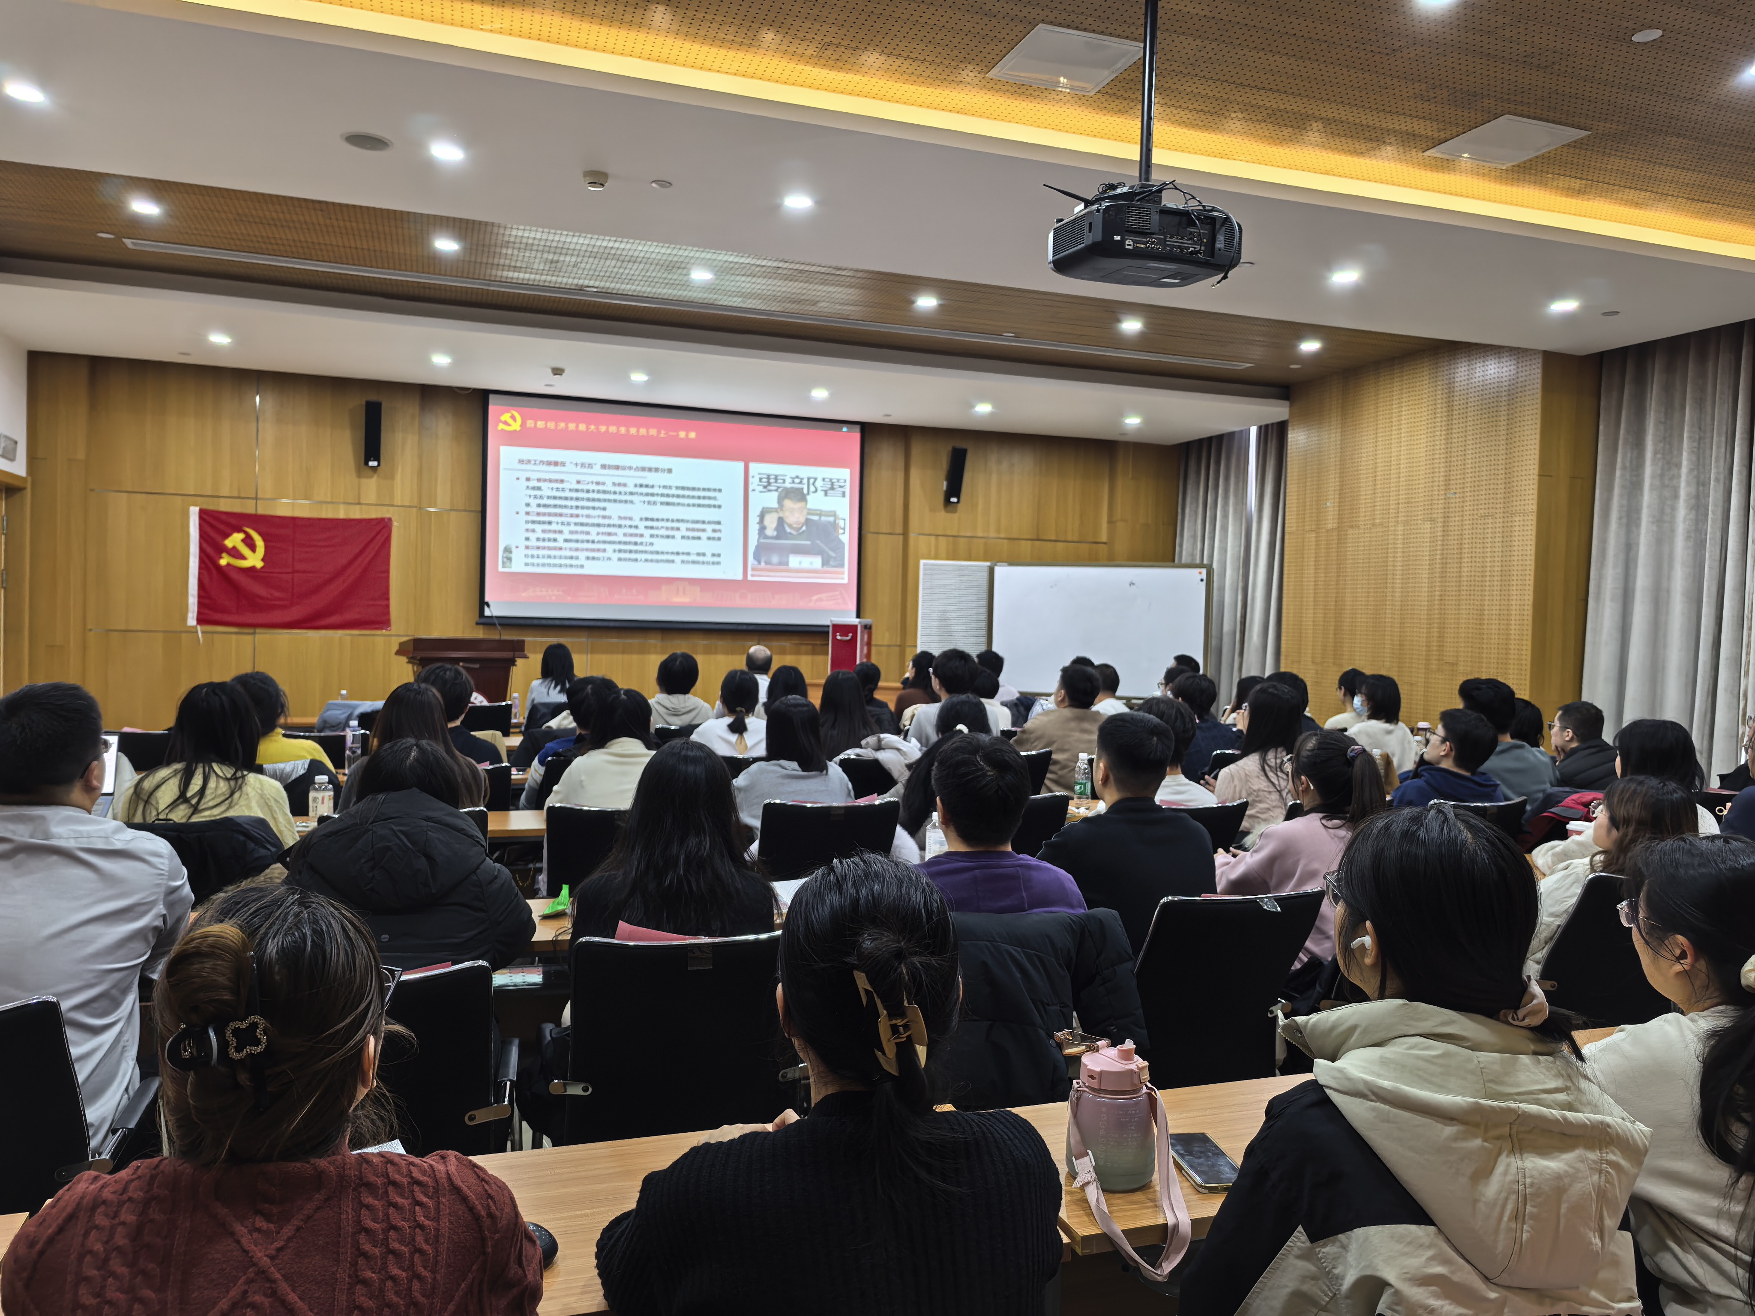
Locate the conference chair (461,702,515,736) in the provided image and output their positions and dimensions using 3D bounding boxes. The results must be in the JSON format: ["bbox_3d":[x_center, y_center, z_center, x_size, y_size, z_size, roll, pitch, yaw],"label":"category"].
[{"bbox_3d":[-2.489,0.715,7.357,0.570,0.920,0.610,1,2,-21],"label":"conference chair"}]

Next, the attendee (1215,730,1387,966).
[{"bbox_3d":[0.998,0.803,3.252,0.480,1.239,0.740,1,2,-26],"label":"attendee"}]

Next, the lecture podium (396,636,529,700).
[{"bbox_3d":[-3.126,0.469,9.211,0.880,1.205,0.500,0,2,-35],"label":"lecture podium"}]

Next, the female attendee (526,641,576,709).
[{"bbox_3d":[-2.059,0.529,7.688,0.460,1.290,0.750,1,2,-19],"label":"female attendee"}]

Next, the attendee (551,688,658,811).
[{"bbox_3d":[-0.915,0.730,4.263,0.470,1.260,0.720,1,2,-19],"label":"attendee"}]

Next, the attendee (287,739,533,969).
[{"bbox_3d":[-0.996,0.791,2.613,0.530,1.240,0.760,1,2,-21],"label":"attendee"}]

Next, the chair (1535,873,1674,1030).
[{"bbox_3d":[1.946,0.998,3.320,0.570,0.920,0.610,1,2,-7],"label":"chair"}]

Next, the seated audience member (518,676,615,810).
[{"bbox_3d":[-1.250,0.680,5.184,0.520,1.228,0.780,1,2,-19],"label":"seated audience member"}]

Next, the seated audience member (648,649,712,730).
[{"bbox_3d":[-1.181,0.617,7.018,0.460,1.290,0.700,1,2,-21],"label":"seated audience member"}]

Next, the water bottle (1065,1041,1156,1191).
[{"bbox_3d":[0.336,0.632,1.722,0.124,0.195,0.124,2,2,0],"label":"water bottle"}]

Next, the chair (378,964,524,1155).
[{"bbox_3d":[-0.989,0.958,2.207,0.570,0.920,0.610,1,2,-25],"label":"chair"}]

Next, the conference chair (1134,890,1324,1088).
[{"bbox_3d":[0.776,0.997,3.151,0.570,0.900,0.580,1,2,-21],"label":"conference chair"}]

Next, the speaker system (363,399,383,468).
[{"bbox_3d":[-4.144,-1.843,10.007,0.145,0.540,0.170,1,11,-19],"label":"speaker system"}]

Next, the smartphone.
[{"bbox_3d":[0.463,0.715,1.726,0.073,0.010,0.162,1,2,-8],"label":"smartphone"}]

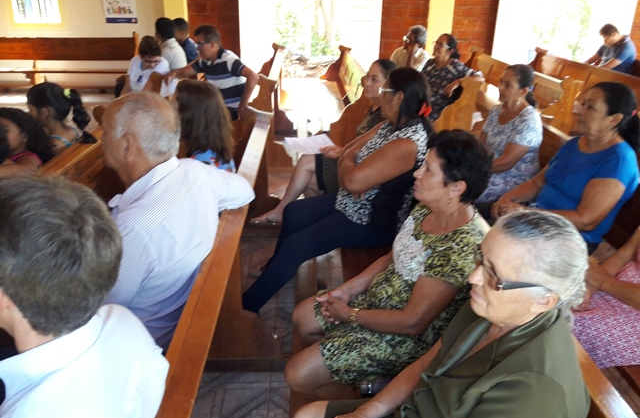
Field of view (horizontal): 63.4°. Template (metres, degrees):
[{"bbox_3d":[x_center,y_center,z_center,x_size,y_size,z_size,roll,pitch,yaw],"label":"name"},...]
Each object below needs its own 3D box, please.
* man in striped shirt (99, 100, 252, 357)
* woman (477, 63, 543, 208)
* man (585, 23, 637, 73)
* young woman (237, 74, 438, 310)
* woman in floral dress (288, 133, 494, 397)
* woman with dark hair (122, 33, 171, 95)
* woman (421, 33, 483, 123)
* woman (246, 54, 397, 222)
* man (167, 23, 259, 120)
[{"bbox_3d":[-0.591,0.279,1.795,0.800,1.350,0.570,5,23,12],"label":"man in striped shirt"},{"bbox_3d":[0.906,-0.247,3.195,0.800,1.270,0.500,-3,23,-9],"label":"woman"},{"bbox_3d":[3.102,-1.354,5.871,0.800,1.300,0.520,-5,23,-13],"label":"man"},{"bbox_3d":[0.045,-0.023,2.589,0.950,1.310,0.500,-2,22,-4],"label":"young woman"},{"bbox_3d":[0.201,0.347,1.773,0.740,1.250,0.520,-3,23,-9],"label":"woman in floral dress"},{"bbox_3d":[-1.545,-0.851,4.360,0.500,1.150,0.720,13,25,25],"label":"woman with dark hair"},{"bbox_3d":[0.912,-0.830,4.557,0.820,1.310,0.550,-8,24,-18],"label":"woman"},{"bbox_3d":[0.022,-0.237,3.005,0.860,1.230,0.480,-2,22,-8],"label":"woman"},{"bbox_3d":[-0.872,-0.788,4.355,0.820,1.370,0.560,-6,23,-15],"label":"man"}]

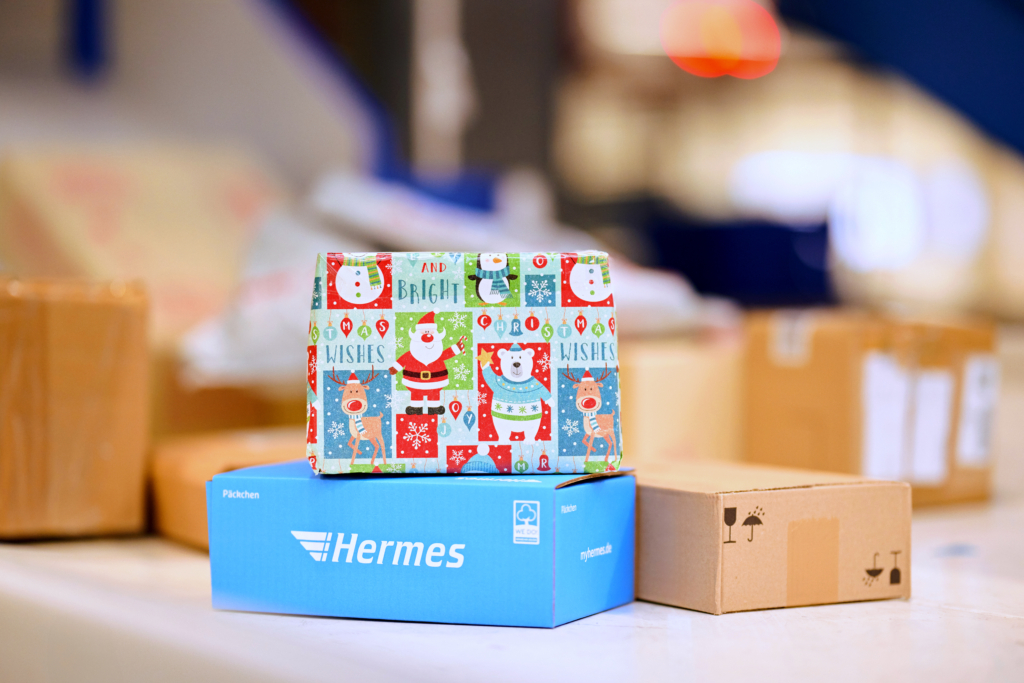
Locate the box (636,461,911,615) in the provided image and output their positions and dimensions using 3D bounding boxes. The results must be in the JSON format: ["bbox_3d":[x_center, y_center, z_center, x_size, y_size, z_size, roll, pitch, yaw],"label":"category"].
[{"bbox_3d":[0.156,0.155,1.970,0.190,0.090,0.285,-1,1,-34],"label":"box"}]

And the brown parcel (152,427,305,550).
[{"bbox_3d":[-0.164,0.149,2.320,0.300,0.086,0.236,0,1,-22],"label":"brown parcel"}]

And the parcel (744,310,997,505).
[{"bbox_3d":[0.407,0.082,2.796,0.172,0.205,0.278,1,2,42],"label":"parcel"}]

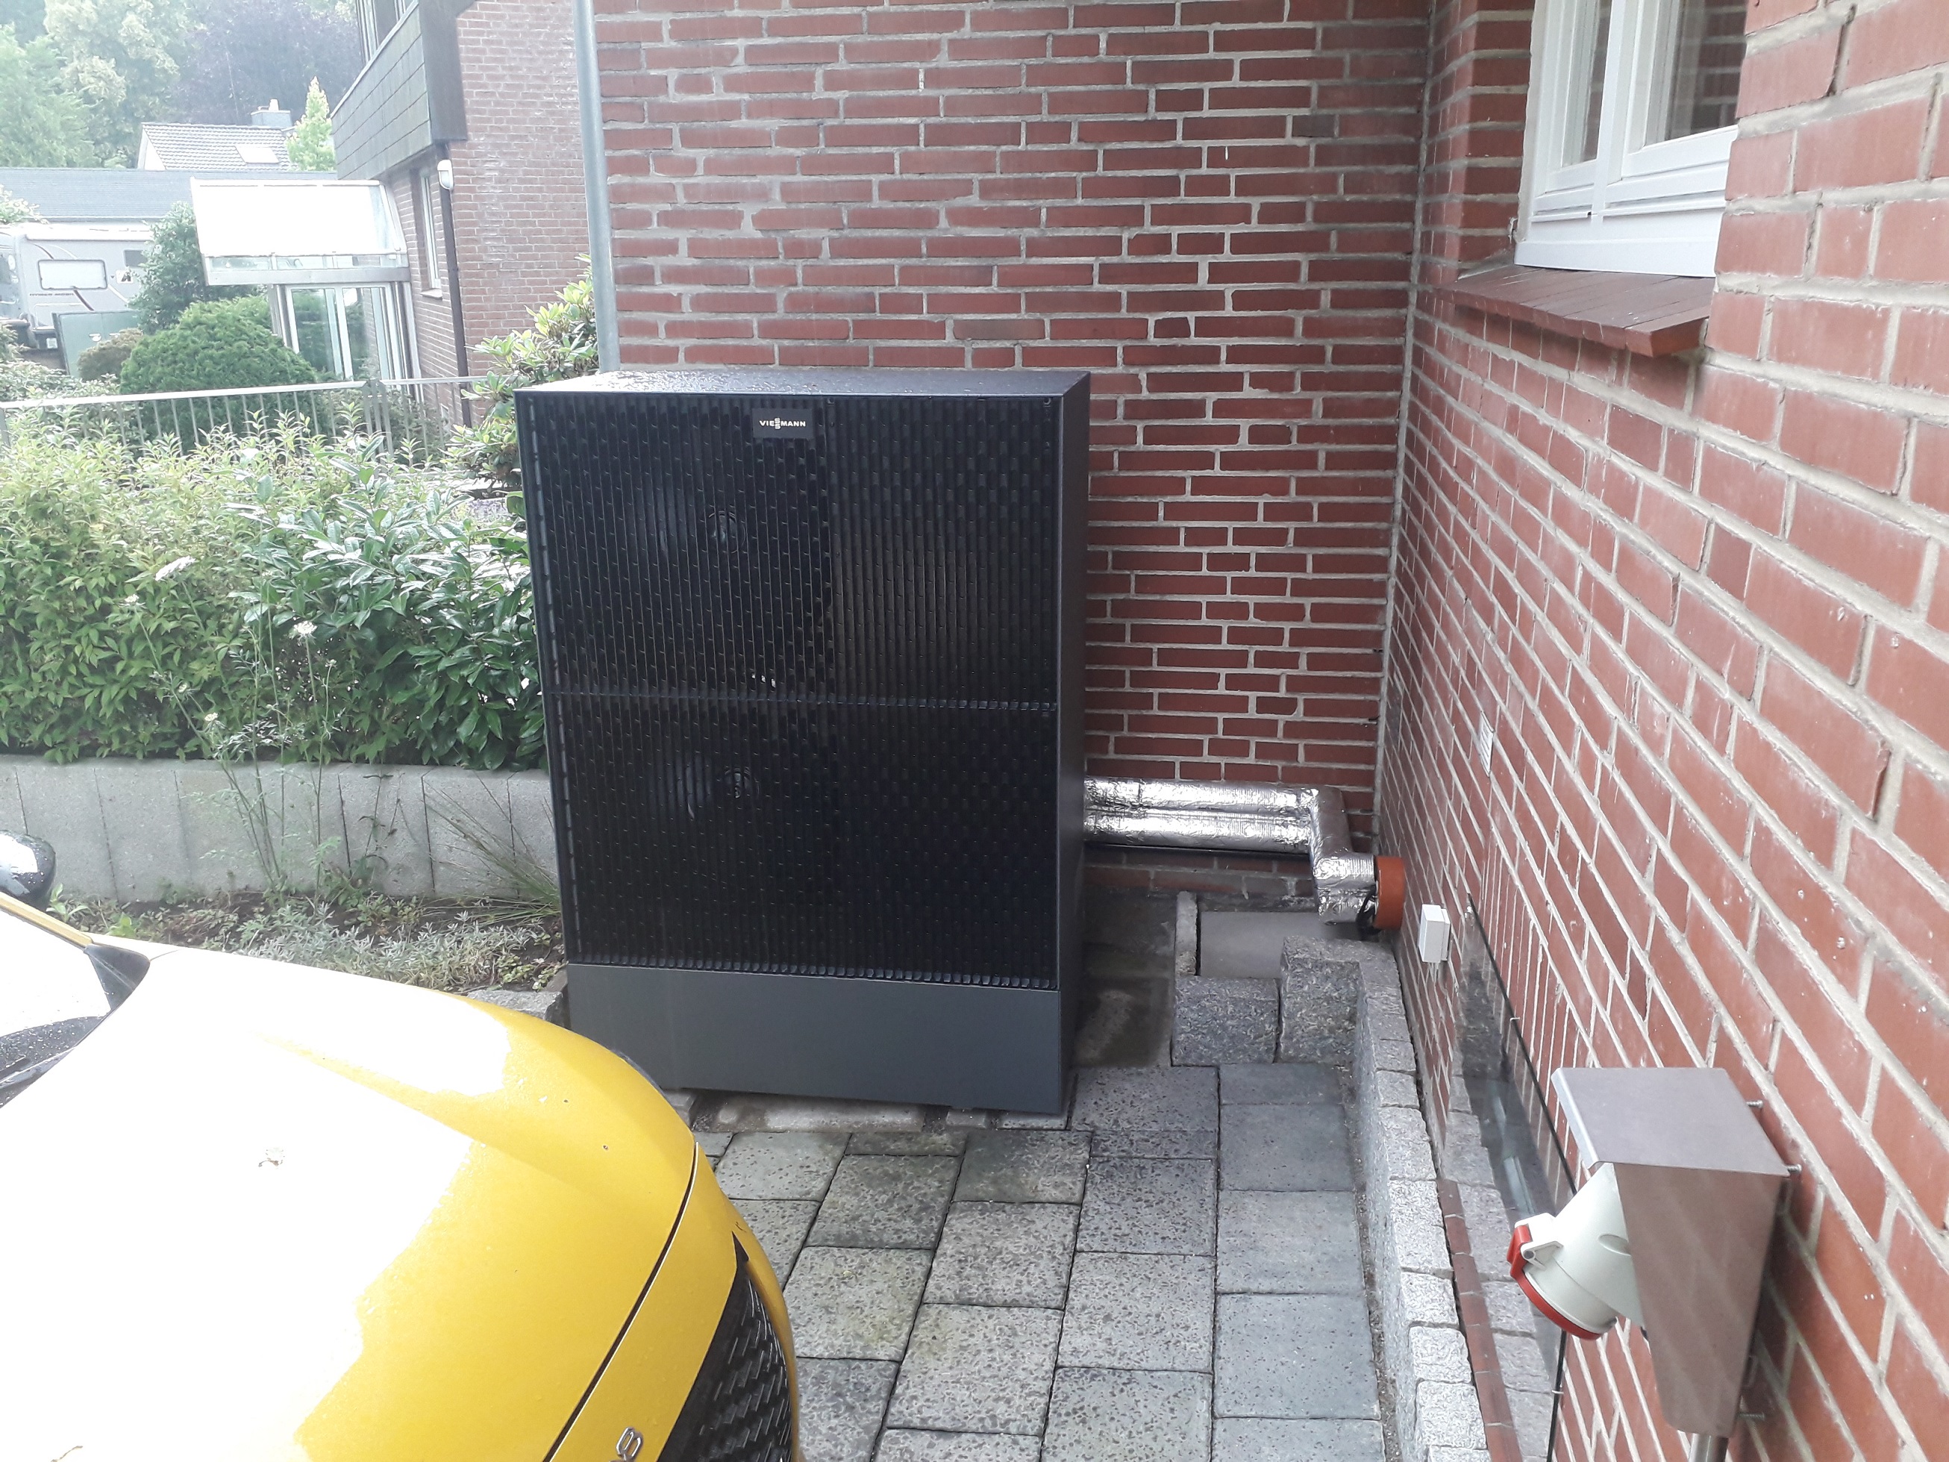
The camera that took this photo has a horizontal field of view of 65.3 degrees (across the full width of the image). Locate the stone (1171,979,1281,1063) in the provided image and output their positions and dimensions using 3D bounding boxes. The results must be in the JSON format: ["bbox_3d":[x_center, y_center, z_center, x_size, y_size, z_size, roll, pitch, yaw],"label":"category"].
[{"bbox_3d":[0.587,0.683,3.566,0.230,0.185,0.100,2,18,9],"label":"stone"}]

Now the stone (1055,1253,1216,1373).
[{"bbox_3d":[0.306,1.084,2.785,0.260,0.060,0.311,-2,18,10],"label":"stone"}]

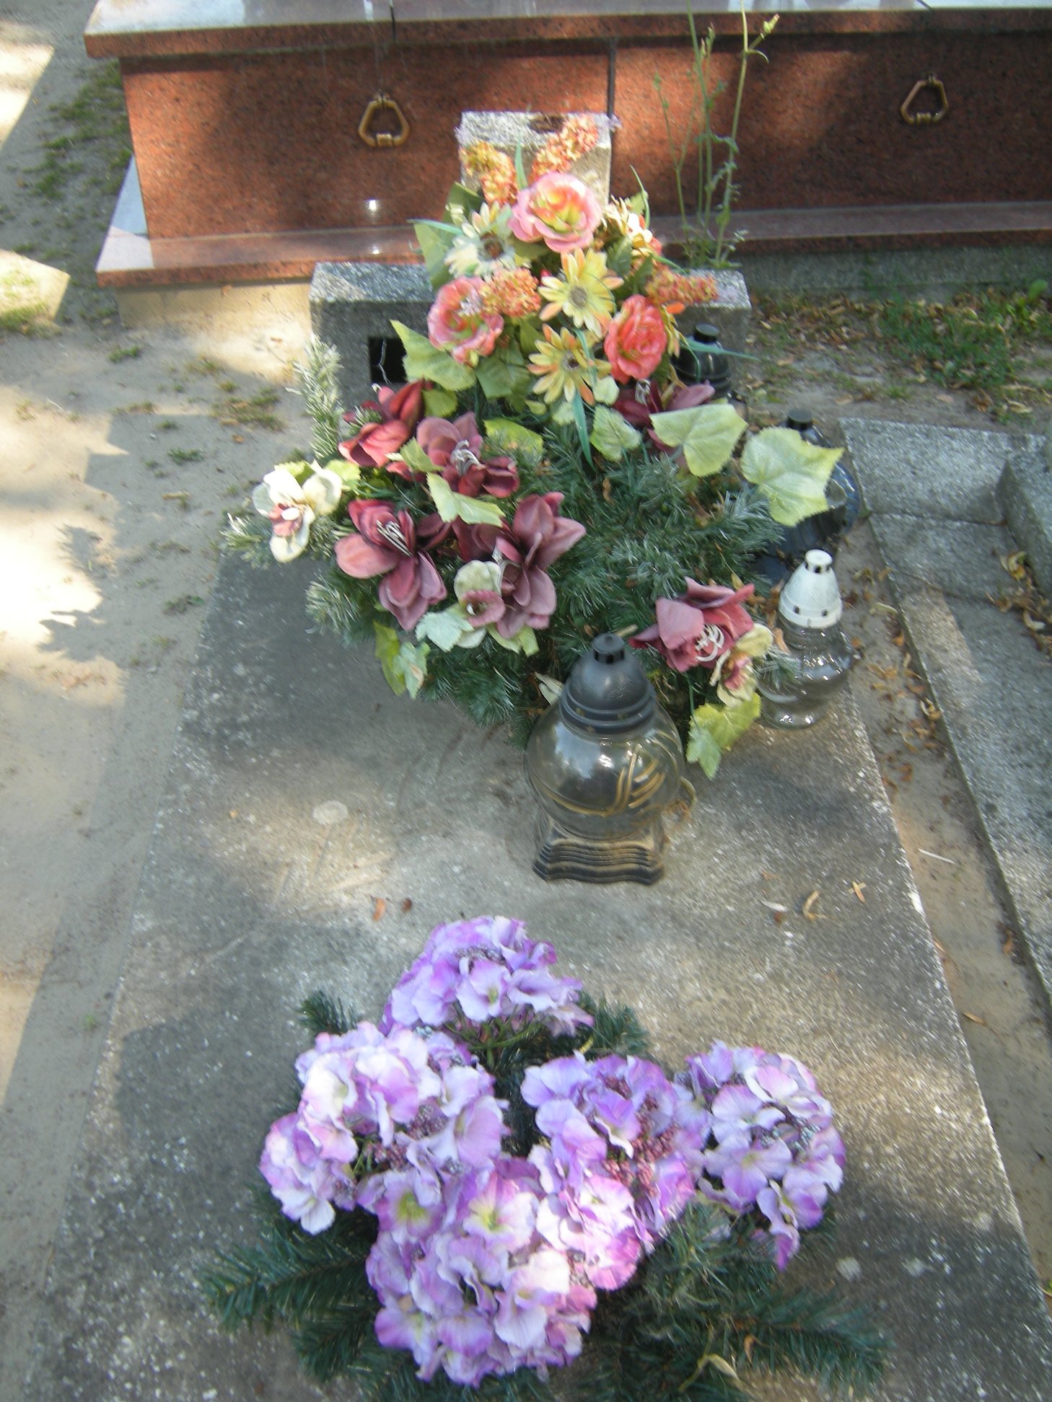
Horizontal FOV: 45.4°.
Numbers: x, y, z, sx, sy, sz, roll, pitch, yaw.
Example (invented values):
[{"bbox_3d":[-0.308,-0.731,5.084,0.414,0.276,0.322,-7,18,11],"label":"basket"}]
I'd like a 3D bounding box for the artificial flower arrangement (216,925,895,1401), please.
[{"bbox_3d":[0.007,0.356,1.065,0.540,0.200,0.390,-1,42,-1],"label":"artificial flower arrangement"}]

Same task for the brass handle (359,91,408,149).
[{"bbox_3d":[-0.295,-1.202,2.607,0.105,0.112,0.034,-5,42,-6],"label":"brass handle"}]

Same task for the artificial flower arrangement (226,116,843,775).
[{"bbox_3d":[-0.011,-0.347,1.576,0.770,0.530,0.680,-1,42,-1],"label":"artificial flower arrangement"}]

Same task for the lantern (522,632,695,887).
[{"bbox_3d":[0.080,0.043,1.333,0.170,0.288,0.170,-1,42,-1],"label":"lantern"}]

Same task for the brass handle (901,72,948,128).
[{"bbox_3d":[0.868,-1.303,2.724,0.105,0.112,0.034,-5,42,-6],"label":"brass handle"}]

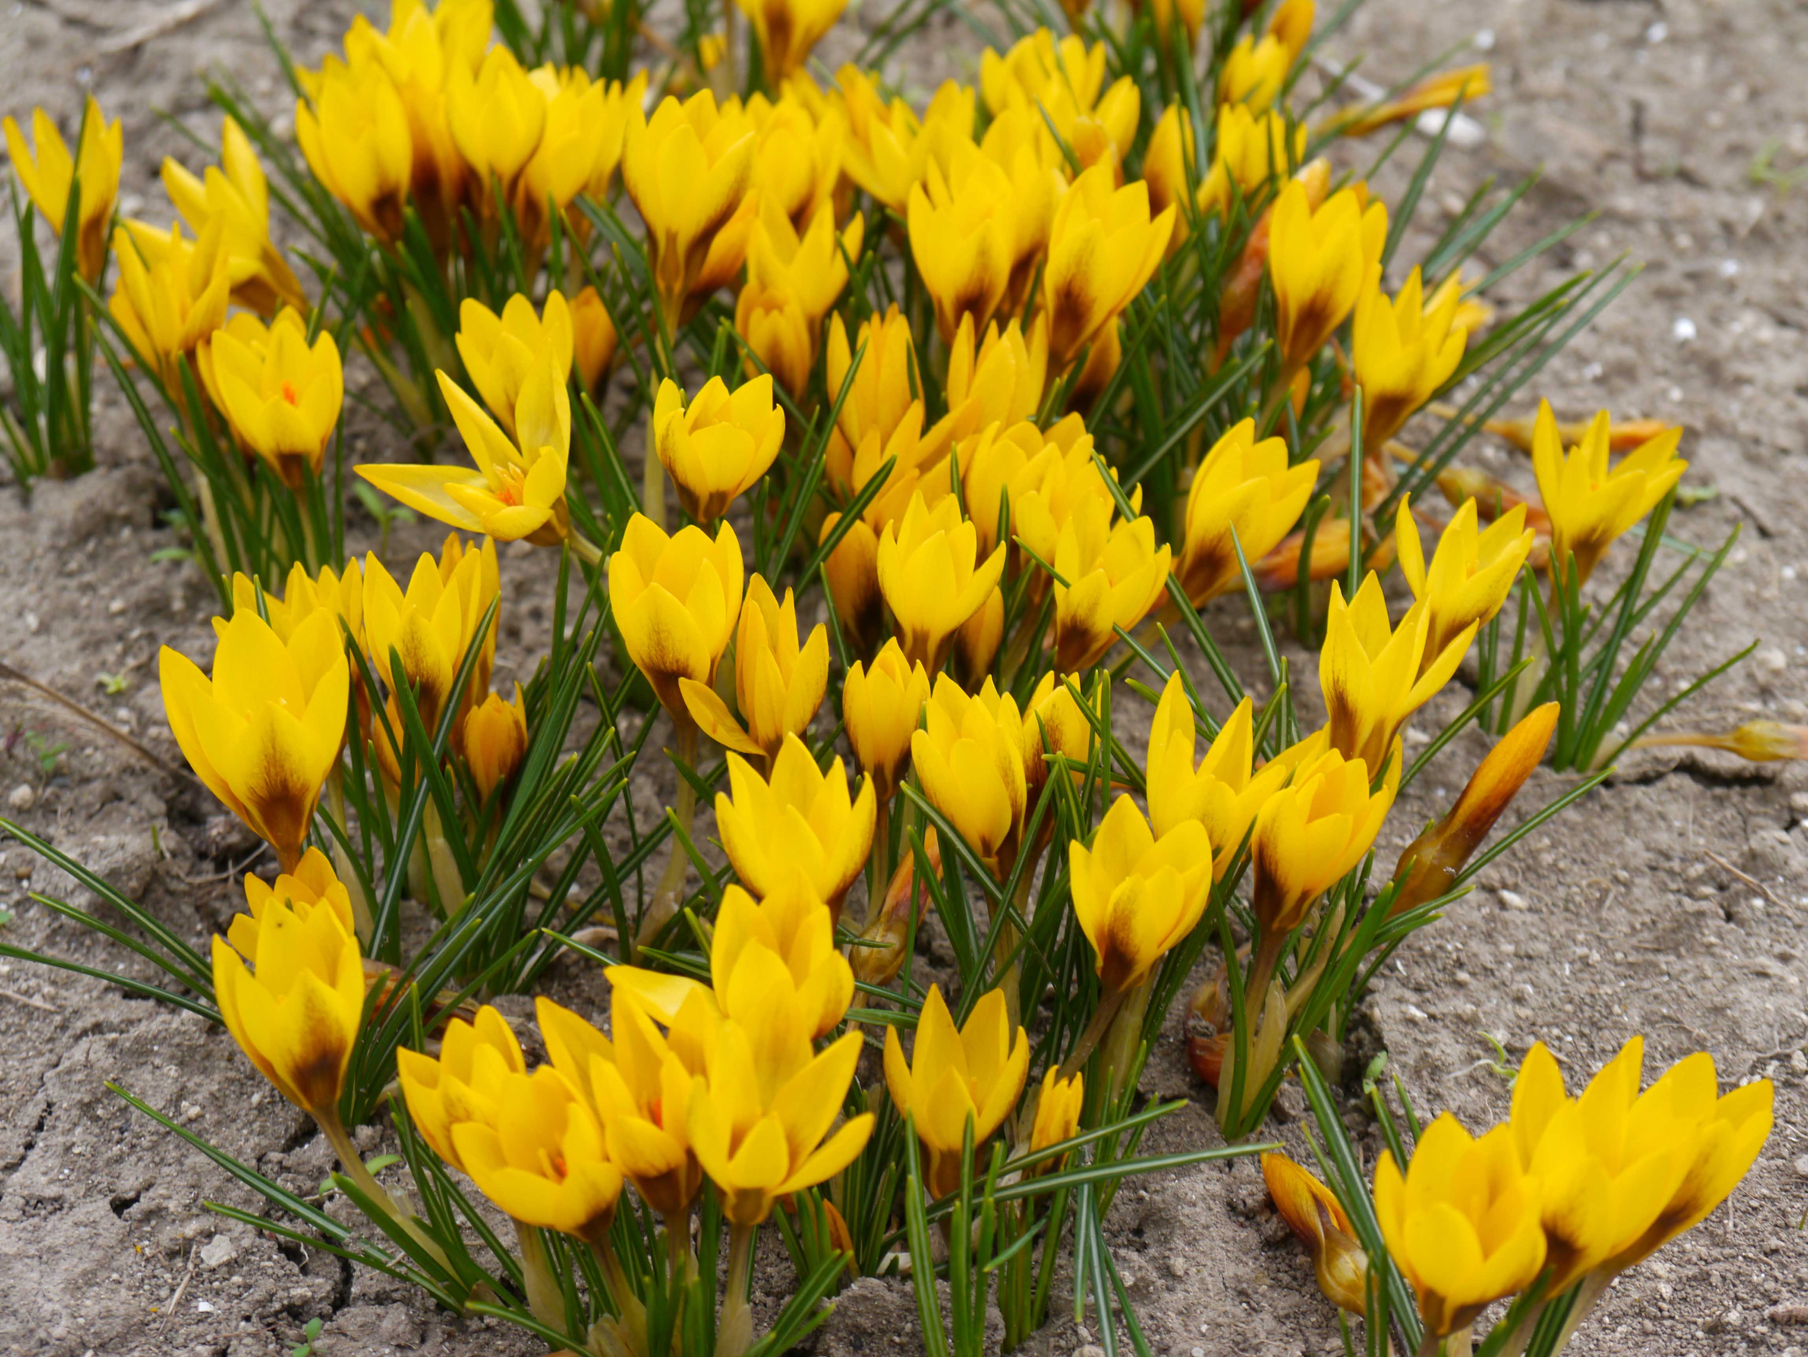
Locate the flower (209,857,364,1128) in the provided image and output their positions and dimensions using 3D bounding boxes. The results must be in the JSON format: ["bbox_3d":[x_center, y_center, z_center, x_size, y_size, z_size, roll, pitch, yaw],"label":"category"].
[{"bbox_3d":[-0.113,0.059,0.688,0.026,0.045,0.029,-12,39,8],"label":"flower"}]

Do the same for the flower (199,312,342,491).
[{"bbox_3d":[-0.138,-0.058,0.818,0.030,0.042,0.028,-7,45,5],"label":"flower"}]

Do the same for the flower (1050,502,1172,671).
[{"bbox_3d":[0.049,-0.019,0.893,0.026,0.043,0.026,8,38,-6],"label":"flower"}]

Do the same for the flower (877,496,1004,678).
[{"bbox_3d":[0.008,-0.017,0.772,0.026,0.037,0.025,2,35,-2],"label":"flower"}]

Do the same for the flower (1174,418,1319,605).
[{"bbox_3d":[0.081,-0.038,0.945,0.030,0.045,0.030,27,35,0],"label":"flower"}]

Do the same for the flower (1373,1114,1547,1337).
[{"bbox_3d":[0.091,0.093,0.618,0.029,0.036,0.029,3,32,-2],"label":"flower"}]

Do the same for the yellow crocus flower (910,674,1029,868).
[{"bbox_3d":[0.015,0.024,0.845,0.025,0.048,0.025,-5,38,4],"label":"yellow crocus flower"}]

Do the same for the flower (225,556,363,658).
[{"bbox_3d":[-0.145,-0.003,0.905,0.034,0.041,0.034,0,38,0],"label":"flower"}]

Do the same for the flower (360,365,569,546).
[{"bbox_3d":[-0.094,-0.043,0.803,0.043,0.032,0.035,-21,49,14],"label":"flower"}]

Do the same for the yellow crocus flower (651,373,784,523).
[{"bbox_3d":[-0.040,-0.047,0.805,0.029,0.030,0.028,0,37,0],"label":"yellow crocus flower"}]

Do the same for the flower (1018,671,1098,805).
[{"bbox_3d":[0.028,0.014,0.710,0.015,0.035,0.014,8,36,-6],"label":"flower"}]

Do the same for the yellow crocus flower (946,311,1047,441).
[{"bbox_3d":[0.023,-0.071,0.961,0.025,0.041,0.025,4,38,-3],"label":"yellow crocus flower"}]

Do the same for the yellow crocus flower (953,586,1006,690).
[{"bbox_3d":[0.017,-0.009,0.940,0.017,0.031,0.017,4,38,0],"label":"yellow crocus flower"}]

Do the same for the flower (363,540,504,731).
[{"bbox_3d":[-0.096,-0.007,0.760,0.028,0.040,0.026,-2,35,1],"label":"flower"}]

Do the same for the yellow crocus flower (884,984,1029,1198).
[{"bbox_3d":[0.011,0.089,0.780,0.030,0.043,0.030,0,38,0],"label":"yellow crocus flower"}]

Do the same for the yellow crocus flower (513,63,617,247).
[{"bbox_3d":[-0.097,-0.145,1.070,0.031,0.046,0.031,8,38,0],"label":"yellow crocus flower"}]

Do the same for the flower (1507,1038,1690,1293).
[{"bbox_3d":[0.116,0.084,0.628,0.029,0.044,0.029,8,32,-5],"label":"flower"}]

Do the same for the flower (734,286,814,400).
[{"bbox_3d":[-0.035,-0.089,1.010,0.021,0.031,0.021,0,38,0],"label":"flower"}]

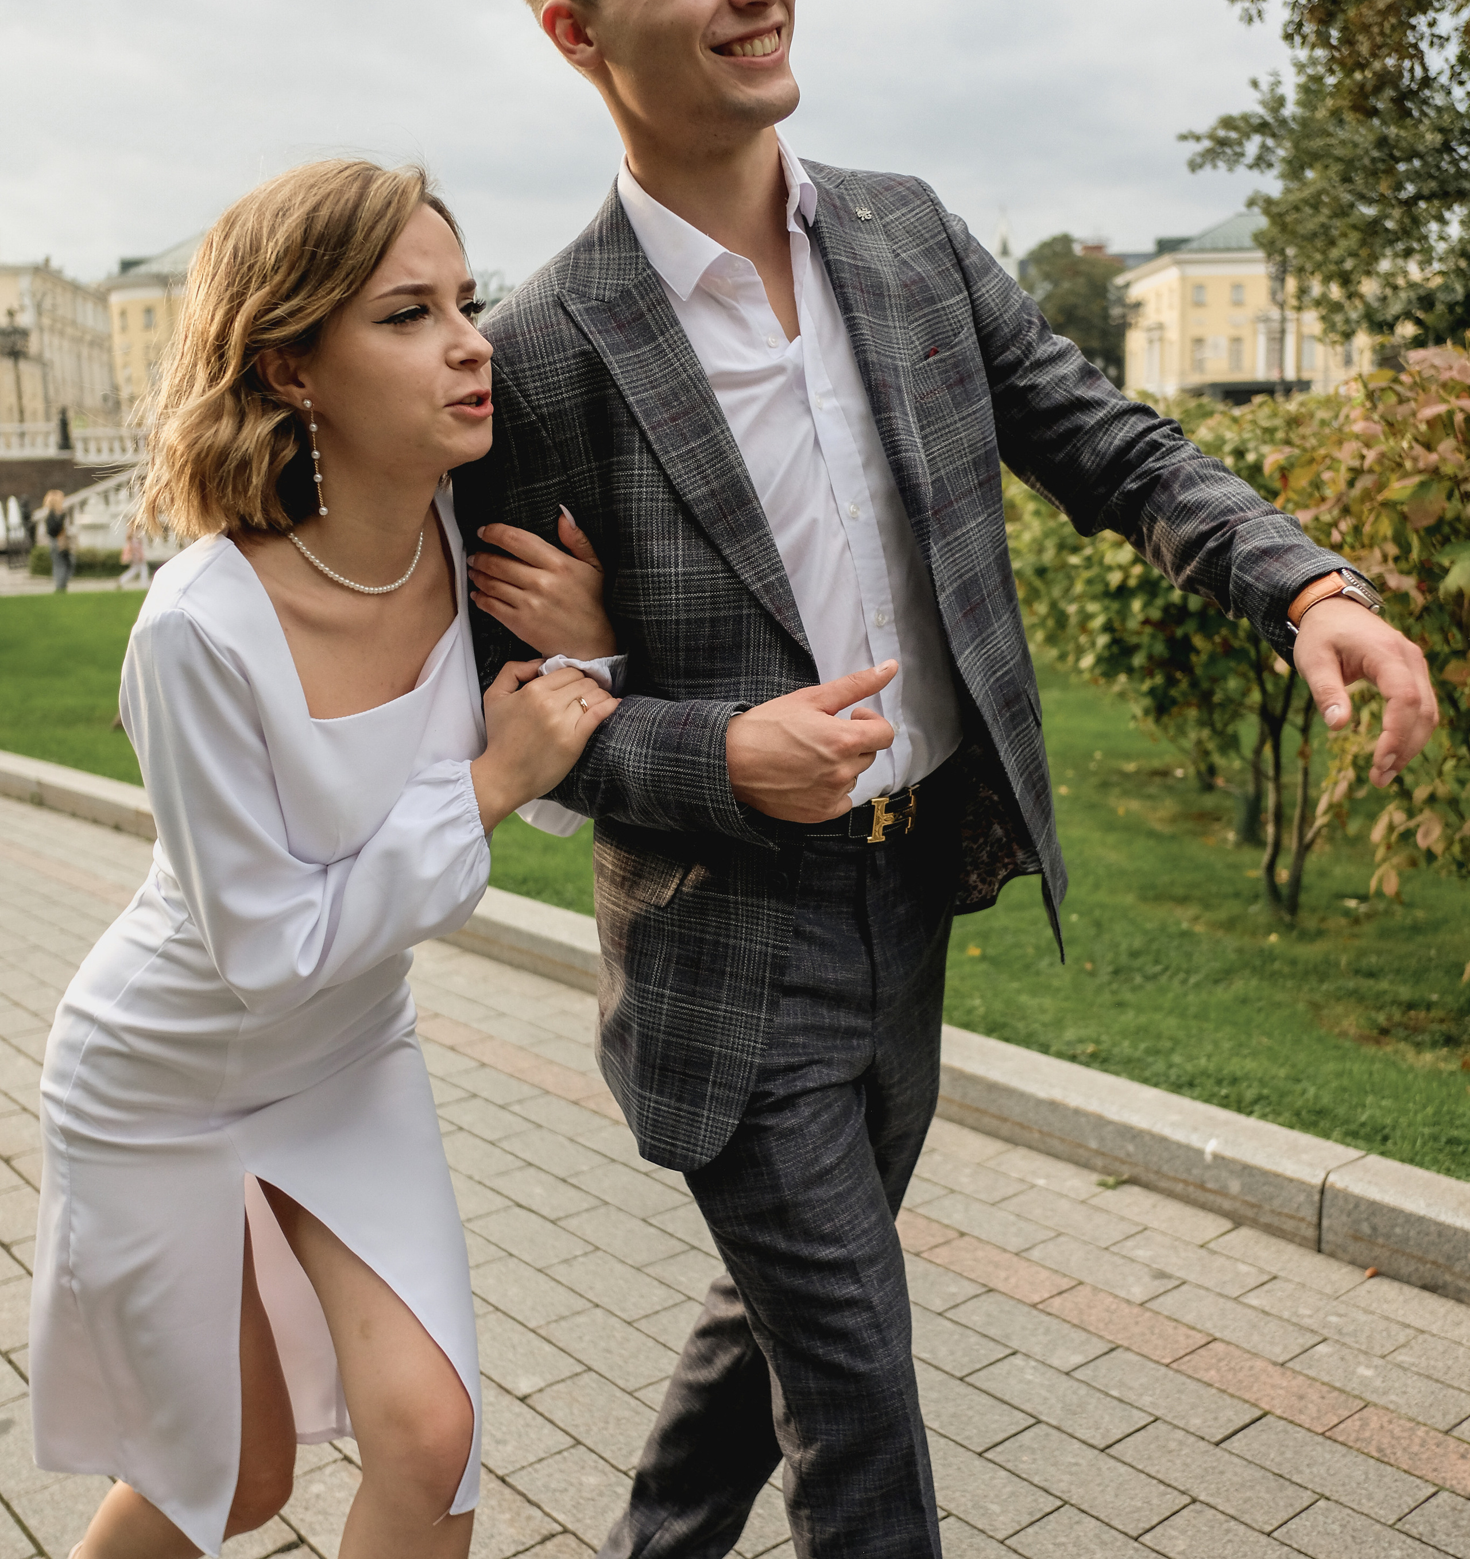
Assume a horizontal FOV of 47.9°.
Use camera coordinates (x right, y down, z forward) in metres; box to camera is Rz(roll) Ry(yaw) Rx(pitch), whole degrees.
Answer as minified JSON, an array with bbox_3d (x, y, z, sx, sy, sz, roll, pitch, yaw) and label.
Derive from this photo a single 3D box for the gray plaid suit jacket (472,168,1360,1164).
[{"bbox_3d":[0.110,-0.117,1.335,0.580,0.825,0.550,-8,11,-34],"label":"gray plaid suit jacket"}]

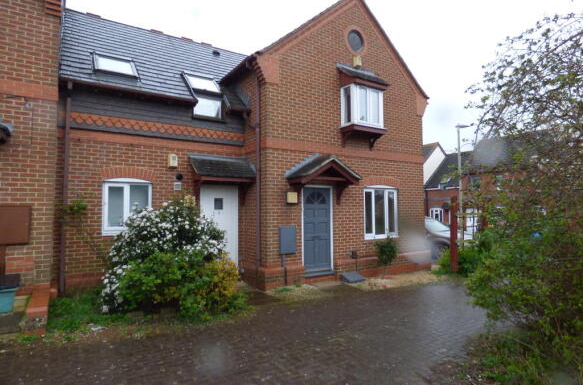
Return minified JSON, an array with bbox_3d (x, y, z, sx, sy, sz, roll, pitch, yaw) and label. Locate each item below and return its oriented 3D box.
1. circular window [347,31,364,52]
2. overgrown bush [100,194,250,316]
[{"bbox_3d":[1.702,-3.995,8.921,0.609,0.609,0.101,1,-3,-32],"label":"circular window"},{"bbox_3d":[-2.076,1.065,6.139,2.250,1.920,1.650,1,-3,-32],"label":"overgrown bush"}]

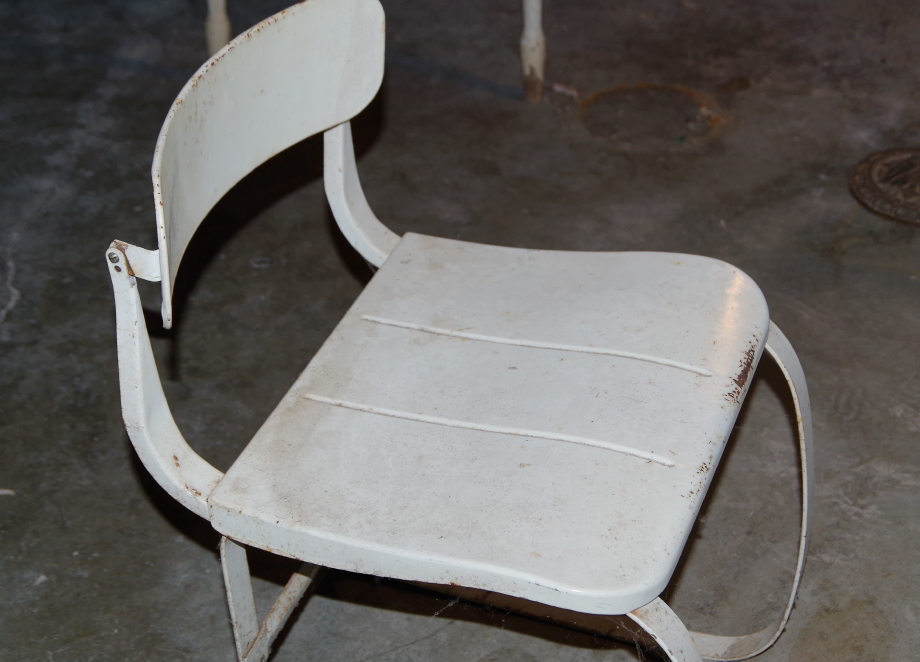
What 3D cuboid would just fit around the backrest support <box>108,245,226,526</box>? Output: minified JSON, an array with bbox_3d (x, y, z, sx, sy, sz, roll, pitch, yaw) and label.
[{"bbox_3d":[-0.195,0.031,1.125,0.072,0.214,0.038,10,34,15],"label":"backrest support"}]

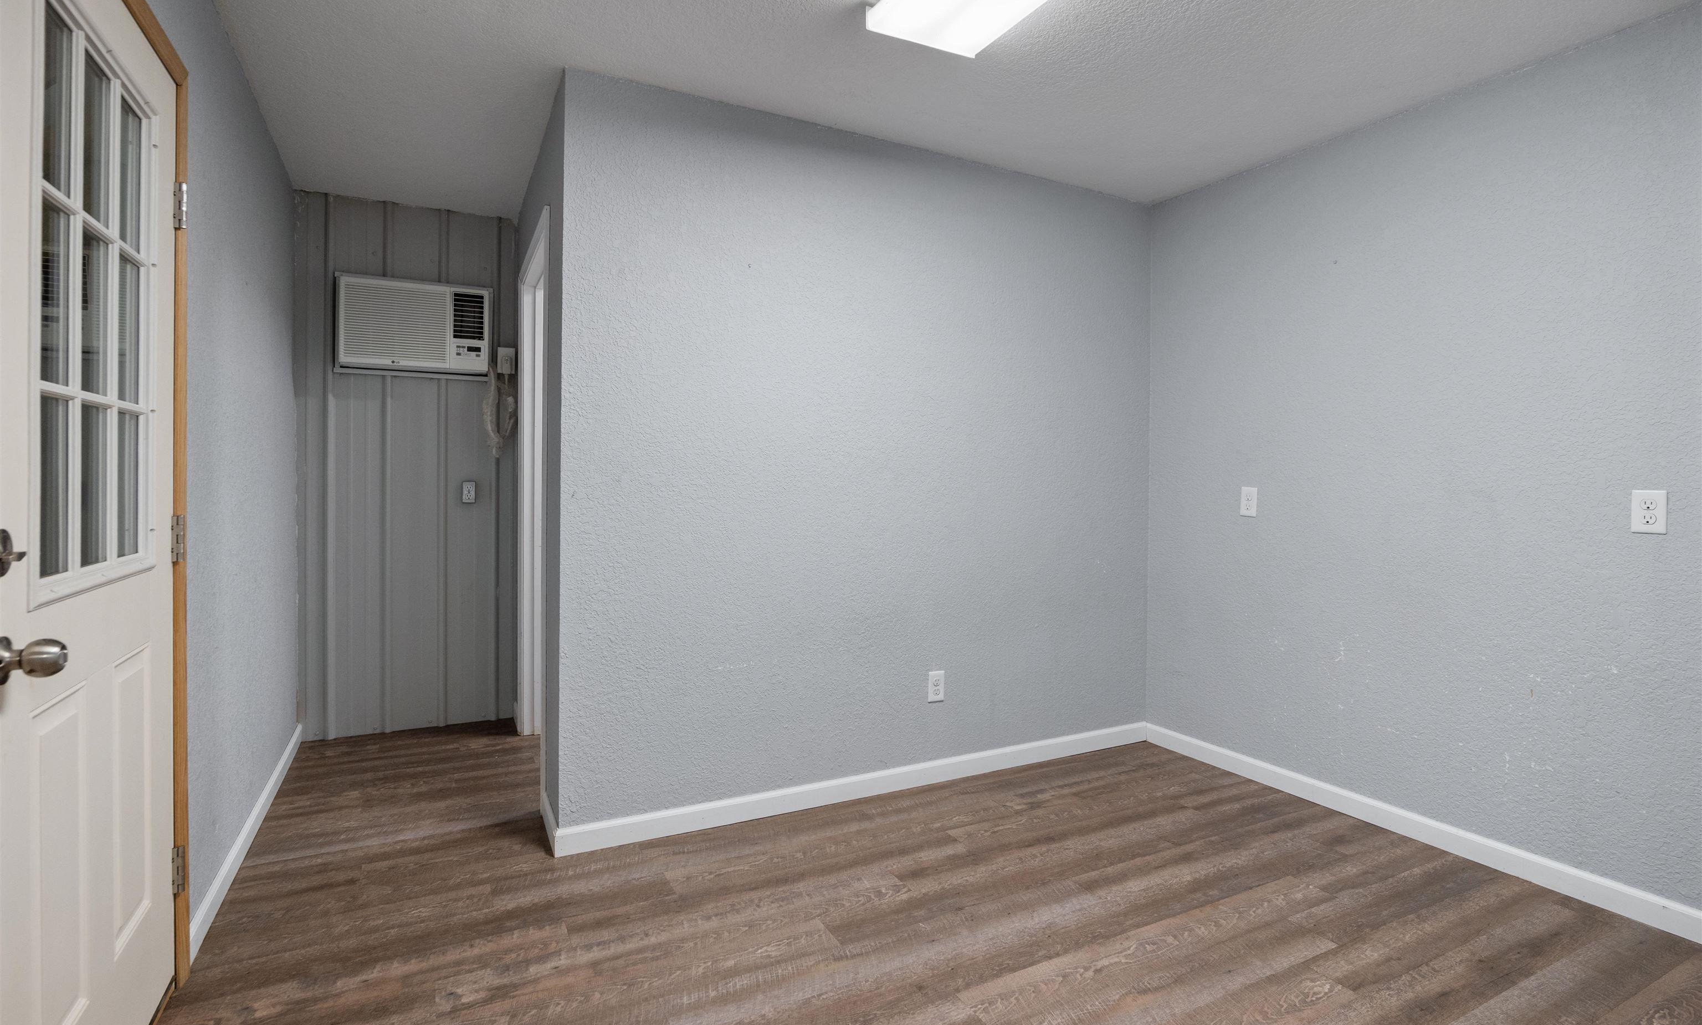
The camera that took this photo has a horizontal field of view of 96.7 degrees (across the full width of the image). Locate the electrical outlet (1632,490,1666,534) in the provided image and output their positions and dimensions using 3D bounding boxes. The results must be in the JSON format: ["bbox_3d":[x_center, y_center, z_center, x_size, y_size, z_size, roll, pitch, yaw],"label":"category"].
[{"bbox_3d":[2.204,0.000,2.088,0.008,0.115,0.070,0,2,-29],"label":"electrical outlet"}]

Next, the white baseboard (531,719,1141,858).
[{"bbox_3d":[0.241,1.021,2.940,2.611,0.090,0.015,0,2,-29],"label":"white baseboard"}]

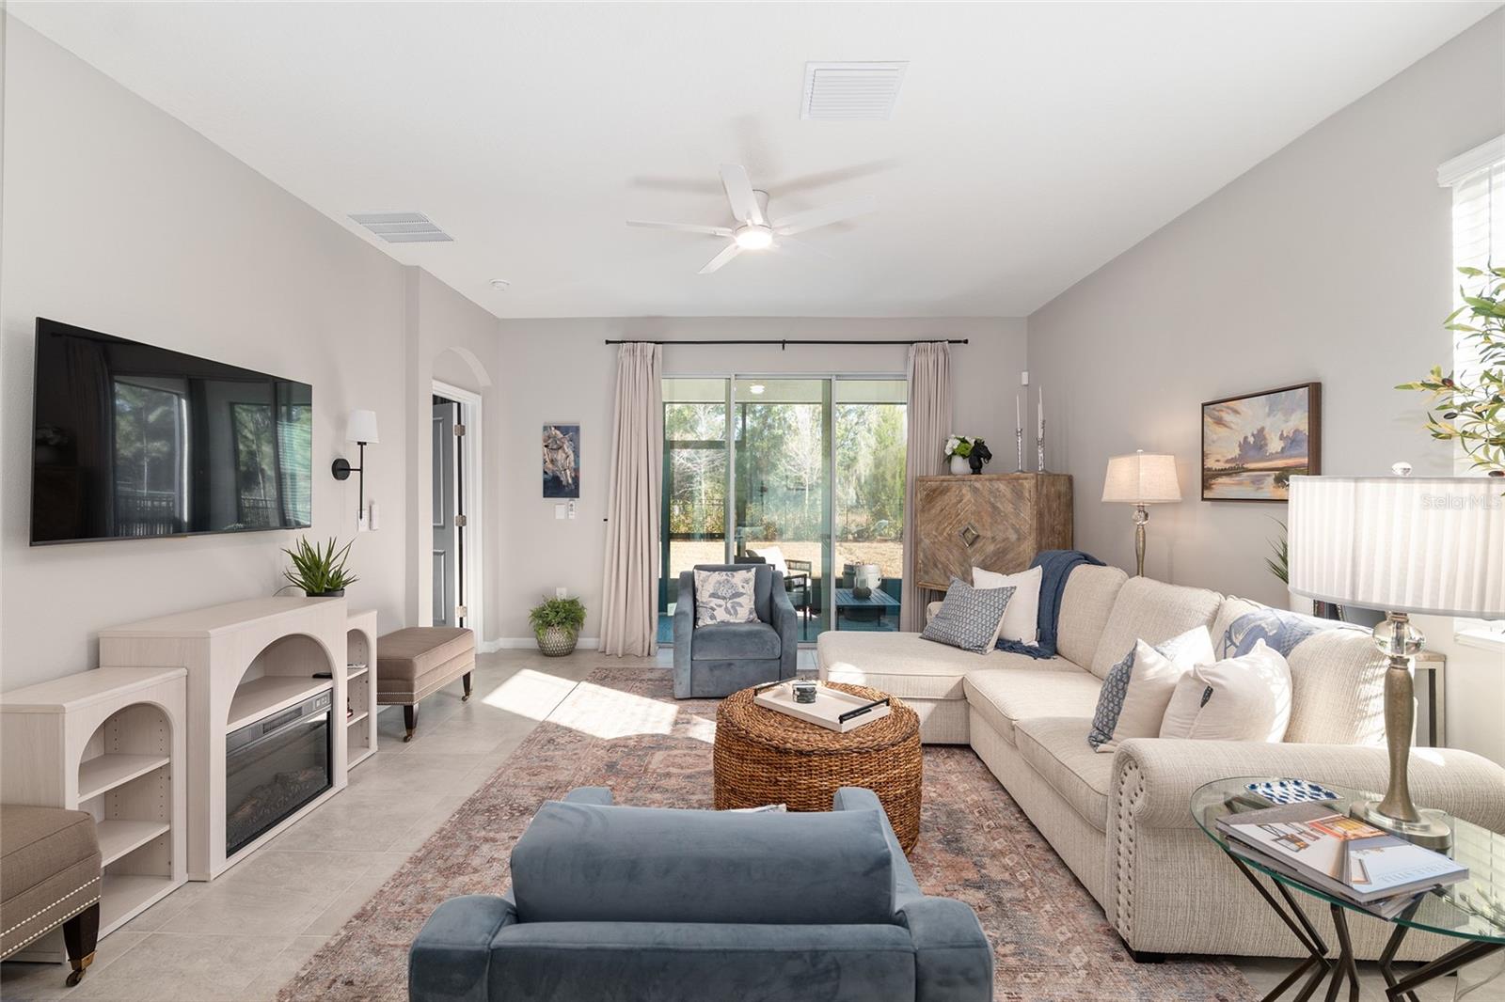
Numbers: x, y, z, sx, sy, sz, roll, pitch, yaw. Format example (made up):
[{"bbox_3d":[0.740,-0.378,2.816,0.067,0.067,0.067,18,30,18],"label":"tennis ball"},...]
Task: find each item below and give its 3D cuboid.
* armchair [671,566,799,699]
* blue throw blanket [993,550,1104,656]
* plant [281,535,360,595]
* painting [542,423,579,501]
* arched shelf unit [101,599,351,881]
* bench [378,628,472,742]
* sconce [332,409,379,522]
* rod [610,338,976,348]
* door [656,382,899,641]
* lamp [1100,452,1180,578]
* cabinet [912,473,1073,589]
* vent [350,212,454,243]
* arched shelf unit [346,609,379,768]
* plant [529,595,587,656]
[{"bbox_3d":[-0.143,0.886,4.530,0.810,0.820,0.830,0,0,-4],"label":"armchair"},{"bbox_3d":[1.846,0.605,3.880,0.570,0.570,0.600,0,0,0],"label":"blue throw blanket"},{"bbox_3d":[-2.105,0.380,3.060,0.320,0.385,0.330,0,0,0],"label":"plant"},{"bbox_3d":[-1.652,-0.342,5.419,0.318,0.635,0.035,0,1,1],"label":"painting"},{"bbox_3d":[-2.054,0.883,2.522,0.385,0.865,0.715,0,1,1],"label":"arched shelf unit"},{"bbox_3d":[-2.030,1.075,3.745,0.450,0.460,0.760,0,0,0],"label":"bench"},{"bbox_3d":[-2.263,-0.204,3.594,0.215,0.635,0.160,0,0,0],"label":"sconce"},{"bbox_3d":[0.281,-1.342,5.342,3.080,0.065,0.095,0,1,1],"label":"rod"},{"bbox_3d":[0.271,0.087,5.550,2.620,2.430,0.120,0,0,0],"label":"door"},{"bbox_3d":[2.064,0.118,3.330,0.270,0.770,0.320,0,1,1],"label":"lamp"},{"bbox_3d":[1.754,0.567,4.611,0.550,1.487,0.910,0,1,-41],"label":"cabinet"},{"bbox_3d":[-2.024,-1.571,3.628,0.450,0.020,0.420,0,1,1],"label":"vent"},{"bbox_3d":[-2.113,0.943,3.088,0.290,0.730,0.400,0,1,1],"label":"arched shelf unit"},{"bbox_3d":[-1.616,1.038,5.240,0.460,0.490,0.420,0,1,1],"label":"plant"}]

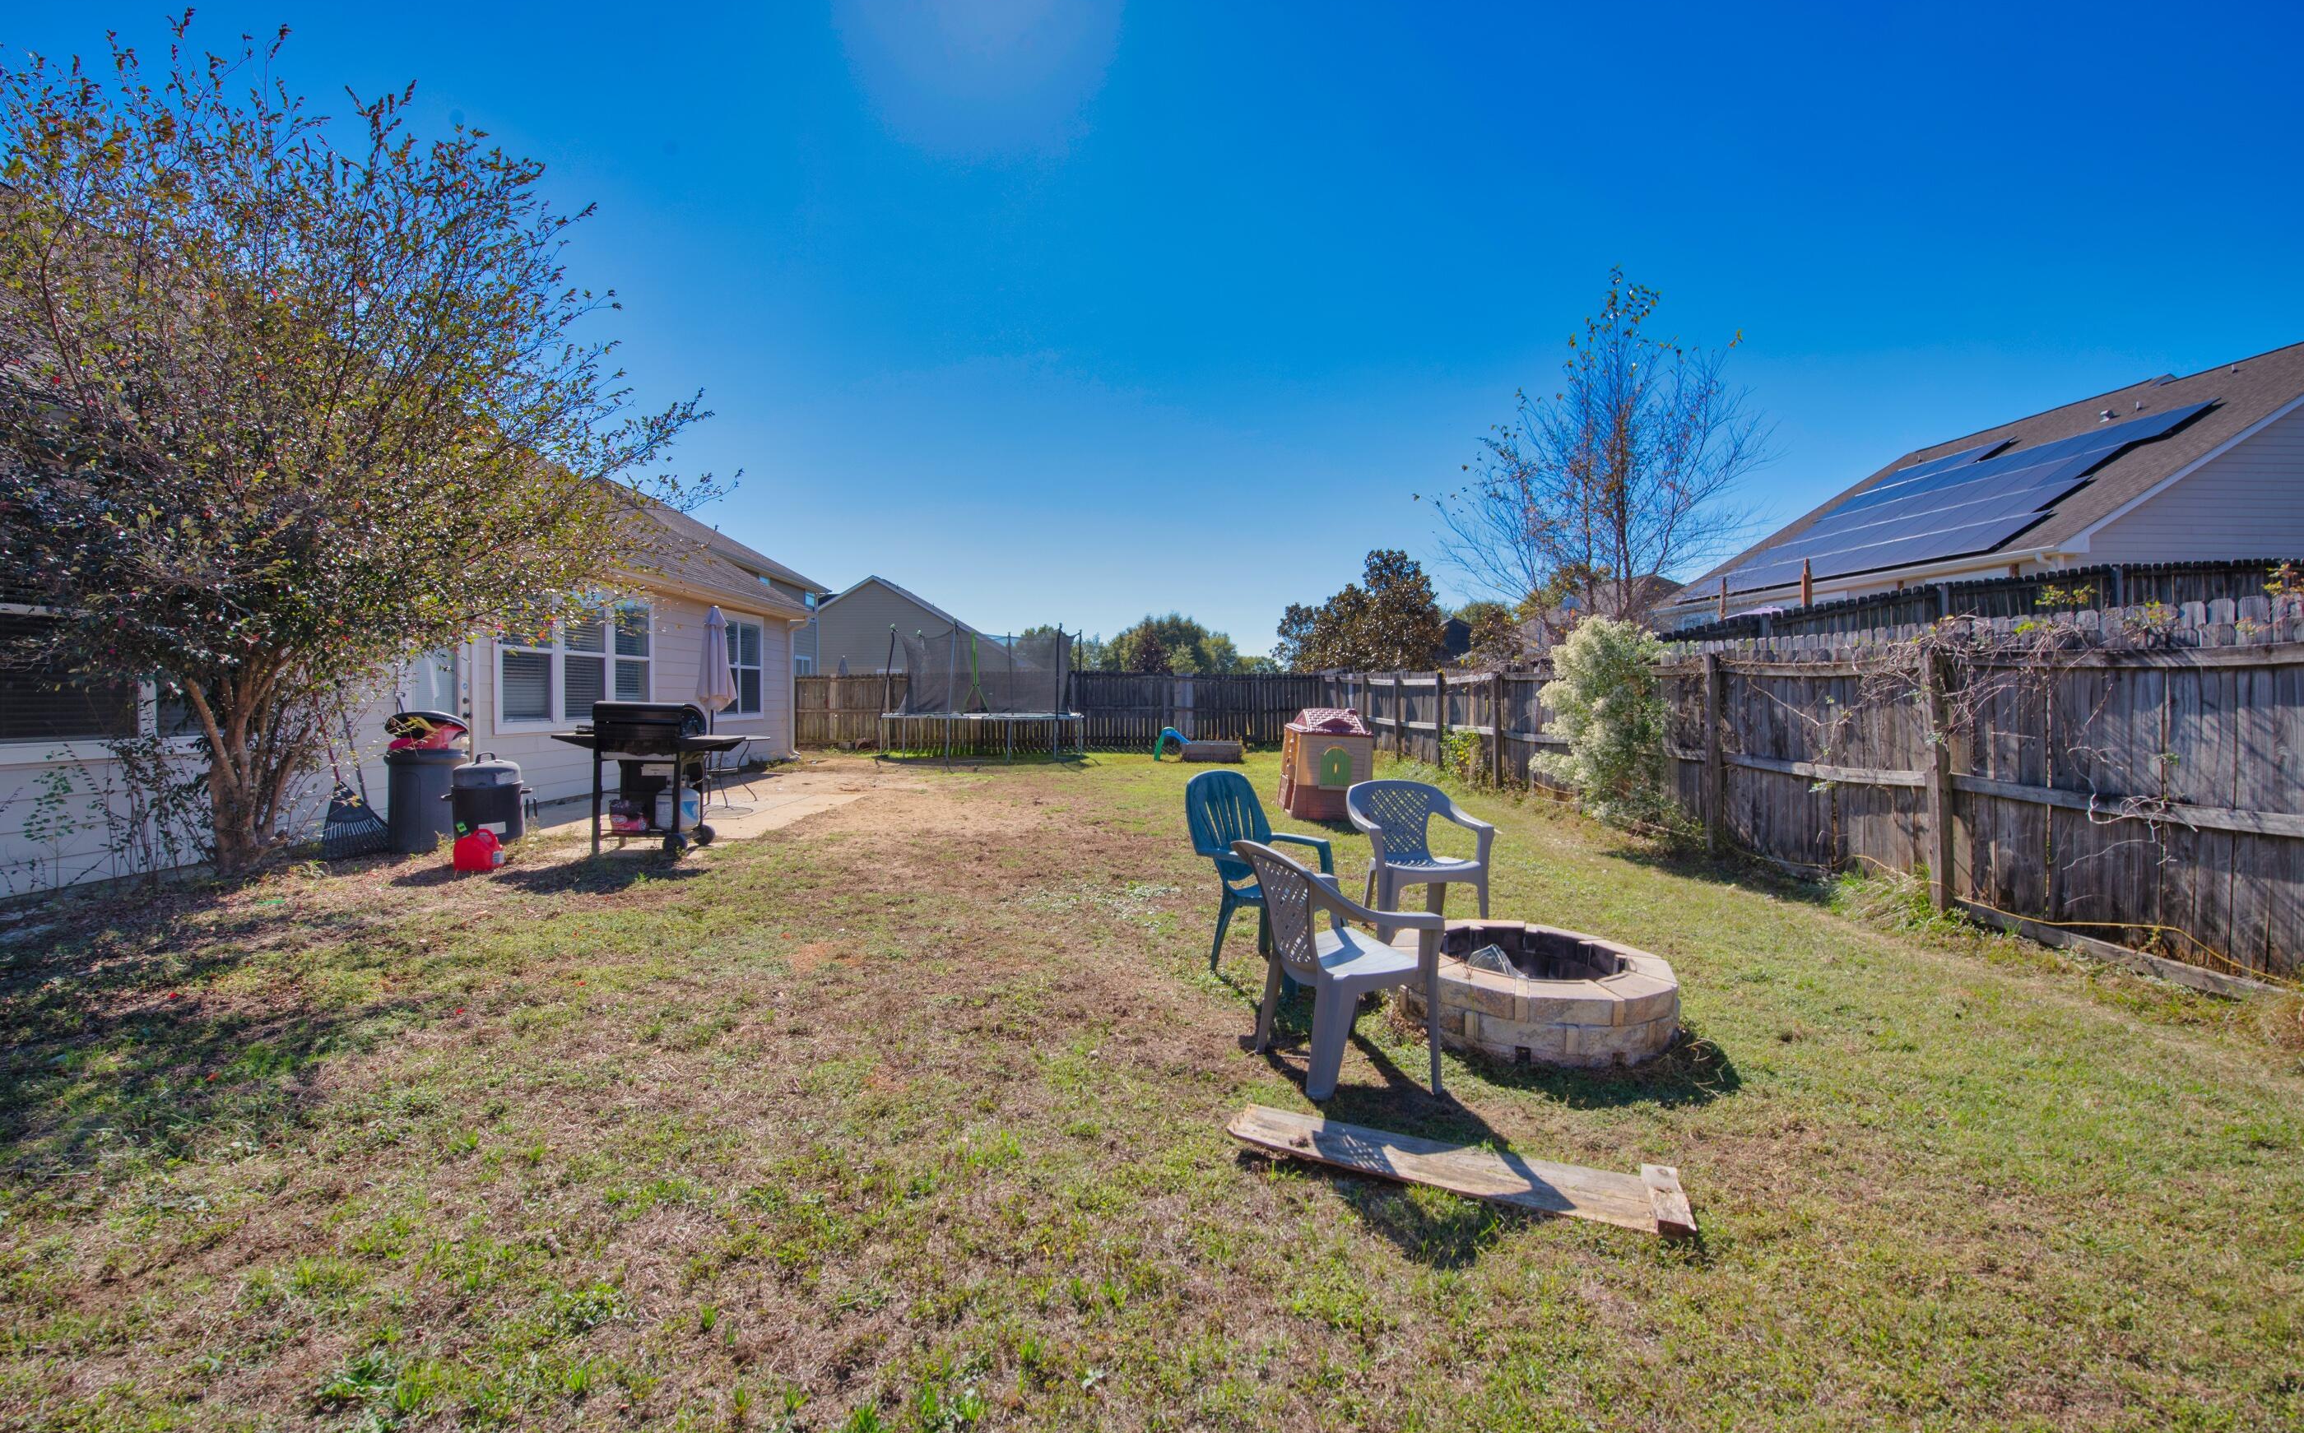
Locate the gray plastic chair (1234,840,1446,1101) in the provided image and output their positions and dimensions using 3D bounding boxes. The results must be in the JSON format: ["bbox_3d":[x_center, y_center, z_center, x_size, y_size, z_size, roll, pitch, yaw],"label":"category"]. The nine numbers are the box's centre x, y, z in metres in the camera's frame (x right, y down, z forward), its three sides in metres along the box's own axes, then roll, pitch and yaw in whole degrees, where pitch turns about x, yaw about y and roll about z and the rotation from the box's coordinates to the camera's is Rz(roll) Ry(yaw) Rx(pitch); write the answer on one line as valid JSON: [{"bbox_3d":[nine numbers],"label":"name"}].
[{"bbox_3d":[0.627,0.866,3.263,0.620,0.845,0.680,-1,2,-18],"label":"gray plastic chair"}]

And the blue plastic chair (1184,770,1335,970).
[{"bbox_3d":[0.609,0.792,4.450,0.660,0.920,0.620,1,2,38],"label":"blue plastic chair"}]

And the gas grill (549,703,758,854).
[{"bbox_3d":[-3.840,0.443,6.967,1.420,1.160,0.600,0,2,4],"label":"gas grill"}]

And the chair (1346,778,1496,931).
[{"bbox_3d":[1.496,0.809,5.109,0.680,0.845,0.620,0,2,-10],"label":"chair"}]

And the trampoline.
[{"bbox_3d":[-3.340,-0.465,17.494,3.950,2.680,3.950,0,2,0],"label":"trampoline"}]

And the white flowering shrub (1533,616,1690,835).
[{"bbox_3d":[4.550,0.058,9.056,0.850,2.100,1.600,0,2,0],"label":"white flowering shrub"}]

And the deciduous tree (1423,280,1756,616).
[{"bbox_3d":[7.000,-2.995,13.914,5.200,7.900,5.200,0,2,0],"label":"deciduous tree"}]

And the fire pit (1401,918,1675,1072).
[{"bbox_3d":[1.608,1.141,3.825,1.120,0.260,1.120,0,2,0],"label":"fire pit"}]

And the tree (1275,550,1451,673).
[{"bbox_3d":[6.350,-2.250,26.943,5.200,5.600,5.000,0,2,0],"label":"tree"}]

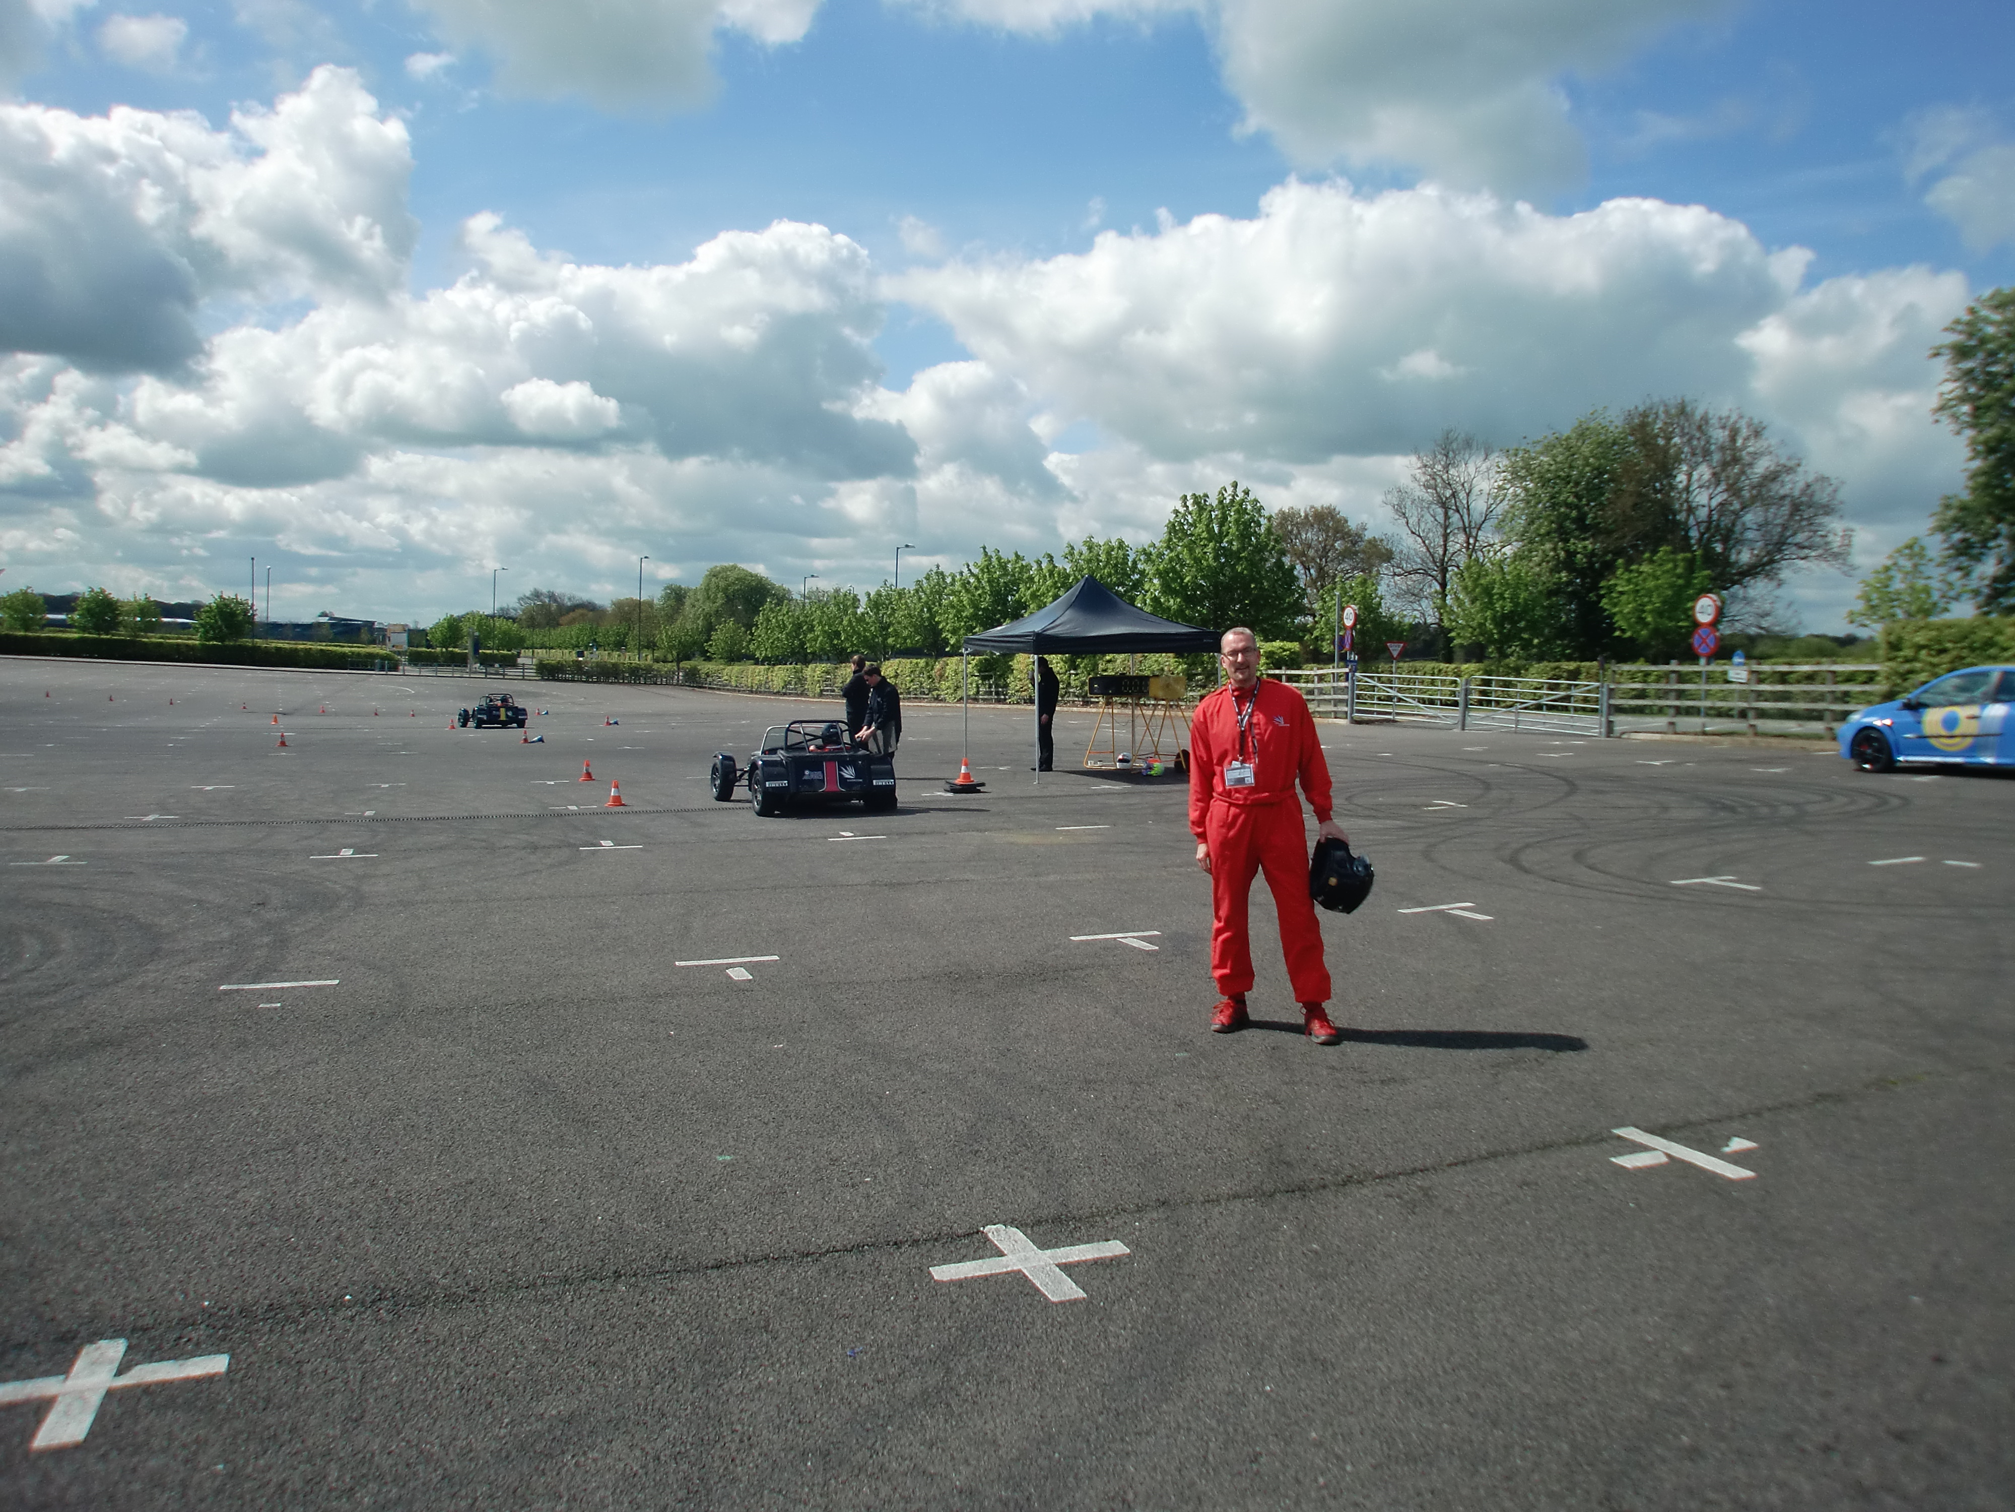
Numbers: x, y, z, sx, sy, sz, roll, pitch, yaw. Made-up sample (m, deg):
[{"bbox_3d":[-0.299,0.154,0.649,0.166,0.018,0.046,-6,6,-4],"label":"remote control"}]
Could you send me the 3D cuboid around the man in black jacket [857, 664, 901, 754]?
[{"bbox_3d":[-1.538,-0.275,18.250,0.550,1.720,0.500,-2,4,-27],"label":"man in black jacket"}]

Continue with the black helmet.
[{"bbox_3d":[1.511,0.542,6.850,0.270,0.330,0.250,18,0,-3],"label":"black helmet"}]

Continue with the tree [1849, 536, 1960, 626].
[{"bbox_3d":[23.062,-3.347,39.000,2.700,4.625,2.700,0,3,0],"label":"tree"}]

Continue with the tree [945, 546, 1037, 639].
[{"bbox_3d":[-0.721,-5.767,66.000,4.000,6.796,4.000,0,3,0],"label":"tree"}]

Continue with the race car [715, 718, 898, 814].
[{"bbox_3d":[-2.532,0.043,18.418,1.580,1.080,3.200,-2,4,-22],"label":"race car"}]

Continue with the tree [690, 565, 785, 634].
[{"bbox_3d":[-27.650,-14.026,155.000,10.500,11.124,10.500,0,3,0],"label":"tree"}]

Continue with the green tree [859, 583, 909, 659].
[{"bbox_3d":[-6.450,-6.163,79.000,2.800,5.834,2.900,0,3,0],"label":"green tree"}]

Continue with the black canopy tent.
[{"bbox_3d":[1.259,-1.222,23.500,3.000,3.100,3.000,-1,4,-22],"label":"black canopy tent"}]

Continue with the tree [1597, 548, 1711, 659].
[{"bbox_3d":[19.737,-3.828,46.000,3.300,5.024,3.300,0,3,0],"label":"tree"}]

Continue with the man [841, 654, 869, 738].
[{"bbox_3d":[-2.194,-0.577,22.200,0.420,1.800,0.520,3,4,41],"label":"man"}]

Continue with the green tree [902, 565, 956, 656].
[{"bbox_3d":[-3.607,-5.998,73.000,3.000,6.302,3.100,0,3,0],"label":"green tree"}]

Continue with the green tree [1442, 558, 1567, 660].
[{"bbox_3d":[16.683,-4.138,51.000,4.000,5.040,4.000,0,3,0],"label":"green tree"}]

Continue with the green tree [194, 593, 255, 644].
[{"bbox_3d":[-54.335,-8.956,105.000,4.100,4.696,4.100,0,3,0],"label":"green tree"}]

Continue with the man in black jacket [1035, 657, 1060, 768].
[{"bbox_3d":[0.592,-0.666,23.700,0.420,1.790,0.500,-1,3,-13],"label":"man in black jacket"}]

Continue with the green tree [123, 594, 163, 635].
[{"bbox_3d":[-73.160,-11.650,128.000,3.400,4.200,3.300,0,3,0],"label":"green tree"}]

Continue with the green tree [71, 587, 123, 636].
[{"bbox_3d":[-73.411,-11.294,122.000,4.300,4.800,4.200,0,3,0],"label":"green tree"}]

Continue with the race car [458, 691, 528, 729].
[{"bbox_3d":[-16.035,-1.393,47.000,1.575,1.080,3.100,-2,4,-29],"label":"race car"}]

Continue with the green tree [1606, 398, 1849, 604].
[{"bbox_3d":[32.359,-9.336,68.000,10.200,13.509,10.000,0,3,0],"label":"green tree"}]

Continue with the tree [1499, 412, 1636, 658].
[{"bbox_3d":[25.074,-9.018,68.000,6.600,12.873,6.600,0,3,0],"label":"tree"}]

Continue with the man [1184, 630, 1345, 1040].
[{"bbox_3d":[1.173,0.334,6.900,0.700,1.810,0.420,1,3,12],"label":"man"}]

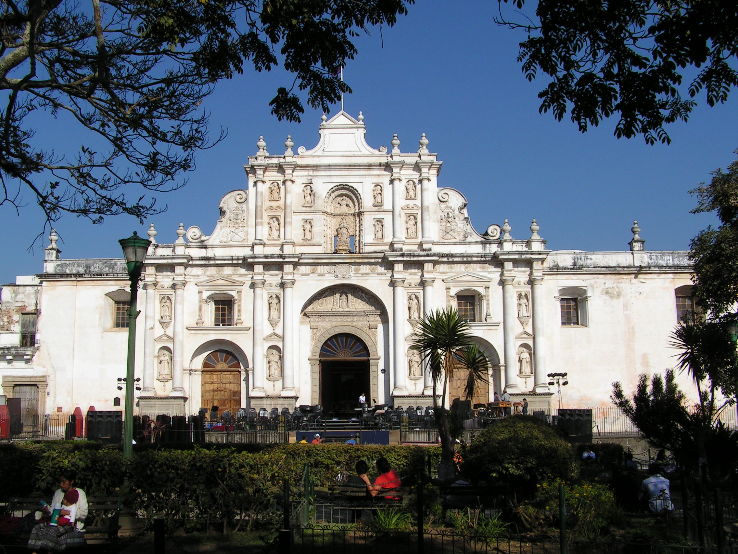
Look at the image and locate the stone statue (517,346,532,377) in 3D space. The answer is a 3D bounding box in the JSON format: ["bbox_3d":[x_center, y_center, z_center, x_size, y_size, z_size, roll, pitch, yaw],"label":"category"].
[{"bbox_3d":[11.492,6.205,59.508,1.170,2.338,0.600,-1,-8,1],"label":"stone statue"}]

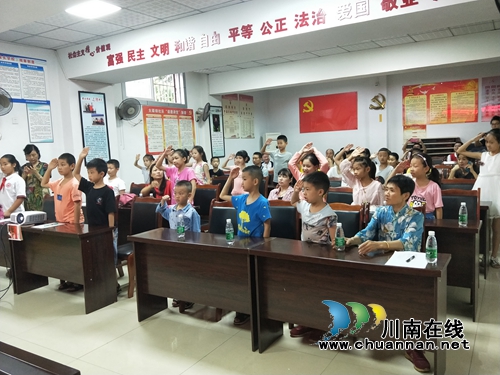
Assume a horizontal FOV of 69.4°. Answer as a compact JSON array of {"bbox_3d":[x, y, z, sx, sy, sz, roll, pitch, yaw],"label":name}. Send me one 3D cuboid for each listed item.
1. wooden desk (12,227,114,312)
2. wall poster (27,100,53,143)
[{"bbox_3d":[-1.919,0.763,3.678,1.171,0.754,0.372,1,7,29],"label":"wooden desk"},{"bbox_3d":[-3.431,-1.054,5.906,0.020,0.640,0.379,1,7,29],"label":"wall poster"}]

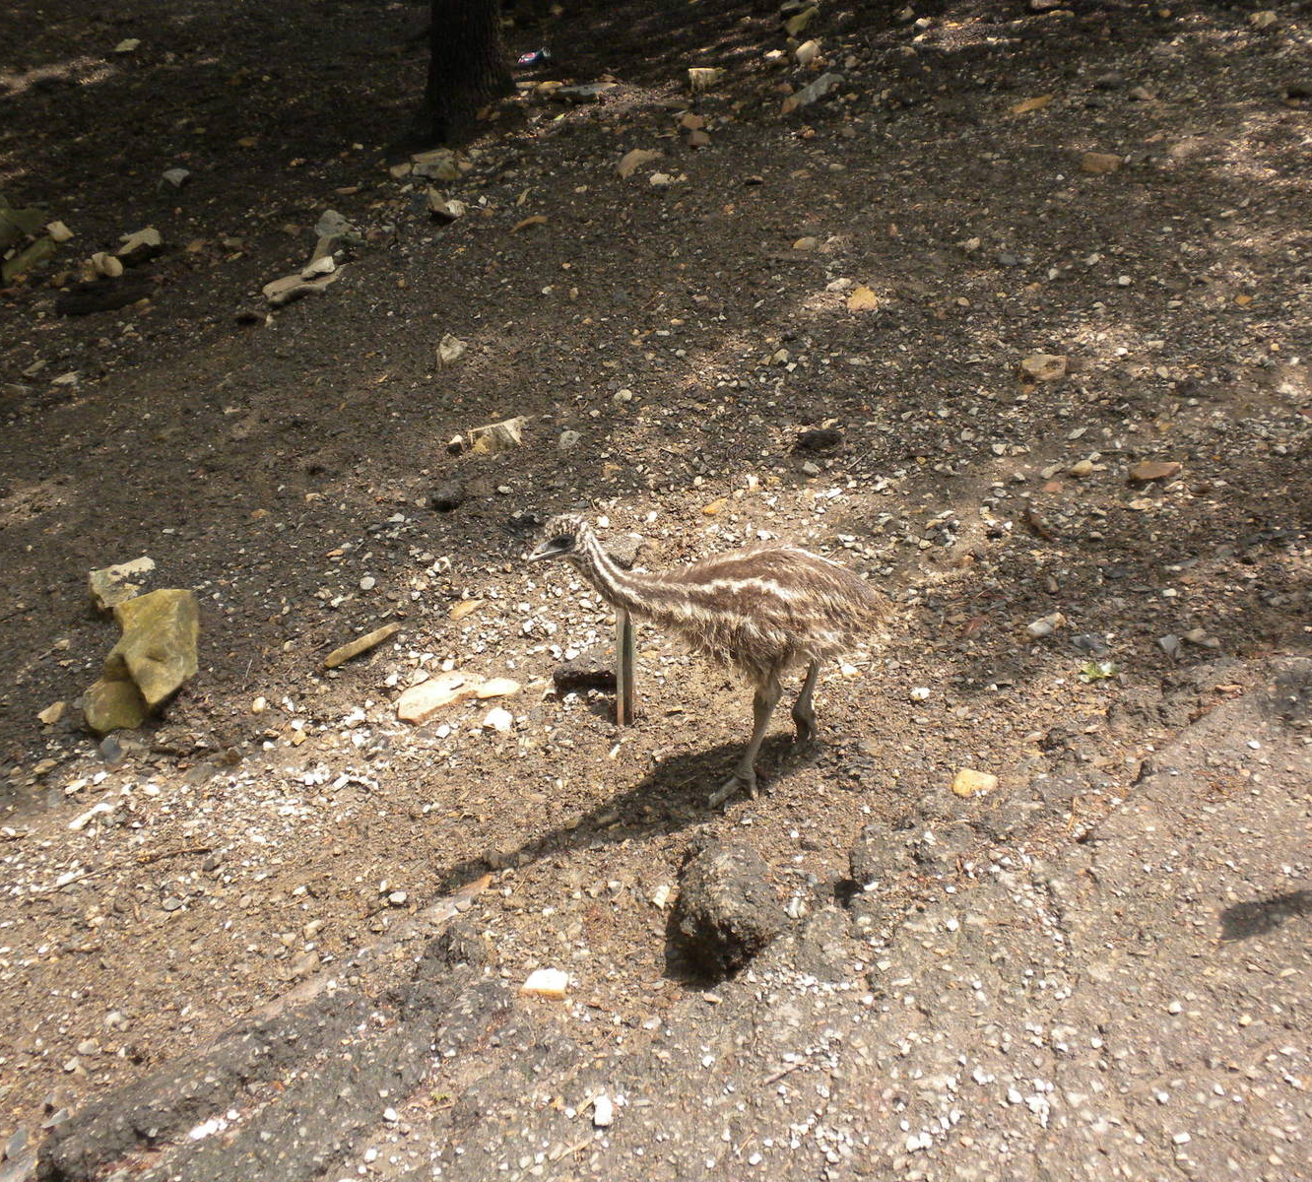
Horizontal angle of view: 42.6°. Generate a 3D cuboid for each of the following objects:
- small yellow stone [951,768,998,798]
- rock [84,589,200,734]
[{"bbox_3d":[0.458,0.277,2.426,0.066,0.026,0.043,5,31,9],"label":"small yellow stone"},{"bbox_3d":[-0.790,0.108,2.594,0.160,0.186,0.186,-8,31,-13],"label":"rock"}]

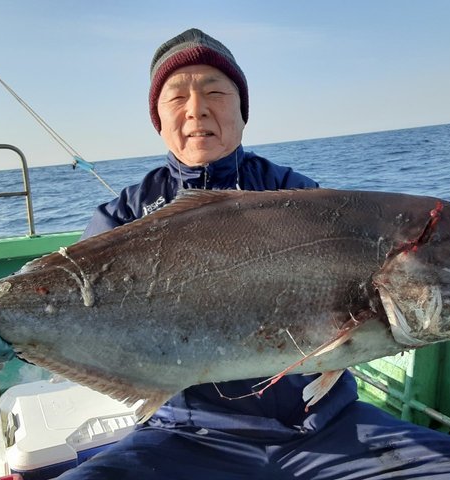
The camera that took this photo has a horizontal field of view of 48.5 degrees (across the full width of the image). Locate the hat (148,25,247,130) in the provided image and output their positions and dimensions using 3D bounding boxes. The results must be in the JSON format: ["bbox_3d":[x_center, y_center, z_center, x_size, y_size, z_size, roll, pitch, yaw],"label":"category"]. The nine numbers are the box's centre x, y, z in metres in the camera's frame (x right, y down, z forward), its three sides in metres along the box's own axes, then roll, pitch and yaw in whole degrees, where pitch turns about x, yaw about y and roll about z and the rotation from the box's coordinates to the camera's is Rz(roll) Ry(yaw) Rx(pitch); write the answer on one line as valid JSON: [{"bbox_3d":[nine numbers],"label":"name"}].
[{"bbox_3d":[-0.049,-0.309,0.965,0.192,0.205,0.225,-6,10,1],"label":"hat"}]

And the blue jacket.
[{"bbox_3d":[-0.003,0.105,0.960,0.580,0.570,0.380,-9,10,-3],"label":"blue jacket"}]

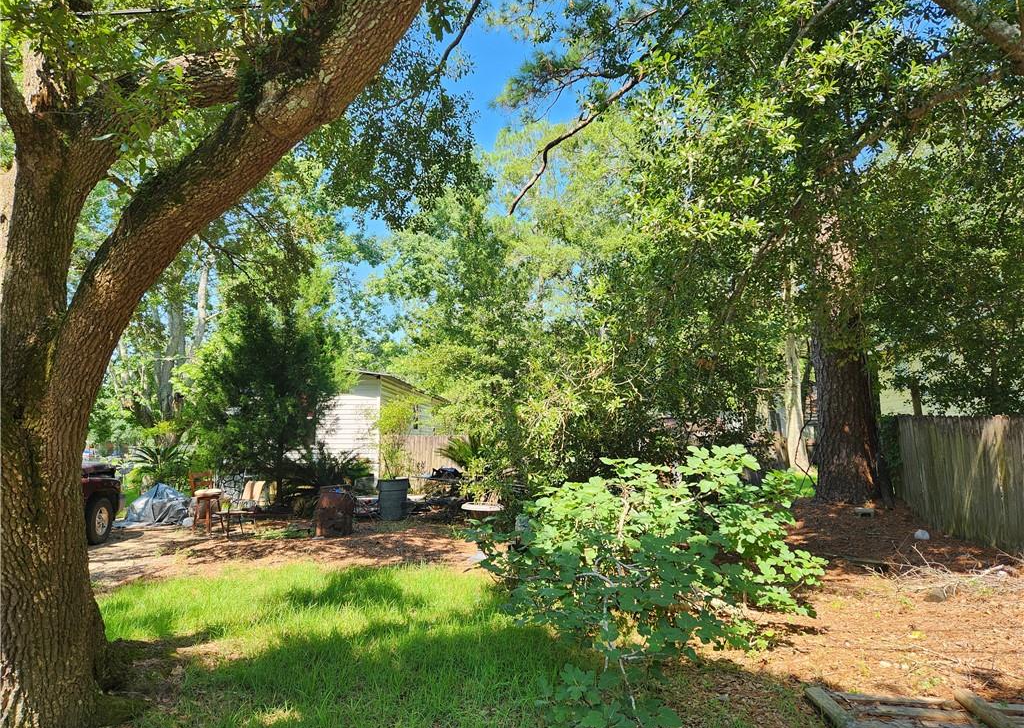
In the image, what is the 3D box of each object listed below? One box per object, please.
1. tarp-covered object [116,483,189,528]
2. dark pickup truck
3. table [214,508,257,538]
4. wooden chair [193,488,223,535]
[{"bbox_3d":[-6.832,2.642,12.895,1.250,0.820,1.000,3,-7,-27],"label":"tarp-covered object"},{"bbox_3d":[-7.380,1.685,8.470,1.980,1.800,5.600,0,-6,-2],"label":"dark pickup truck"},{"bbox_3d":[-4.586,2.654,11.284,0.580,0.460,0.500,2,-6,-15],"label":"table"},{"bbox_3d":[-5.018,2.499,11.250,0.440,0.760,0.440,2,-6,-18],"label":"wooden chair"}]

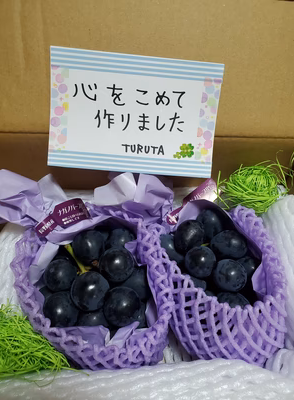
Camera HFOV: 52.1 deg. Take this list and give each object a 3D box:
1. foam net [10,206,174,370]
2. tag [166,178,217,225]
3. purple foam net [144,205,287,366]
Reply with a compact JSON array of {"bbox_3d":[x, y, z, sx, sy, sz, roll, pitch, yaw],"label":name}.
[{"bbox_3d":[-0.045,0.081,0.262,0.126,0.090,0.123,2,42,0],"label":"foam net"},{"bbox_3d":[0.042,0.002,0.272,0.055,0.012,0.020,-32,70,-15],"label":"tag"},{"bbox_3d":[0.058,0.079,0.275,0.116,0.090,0.115,2,42,0],"label":"purple foam net"}]

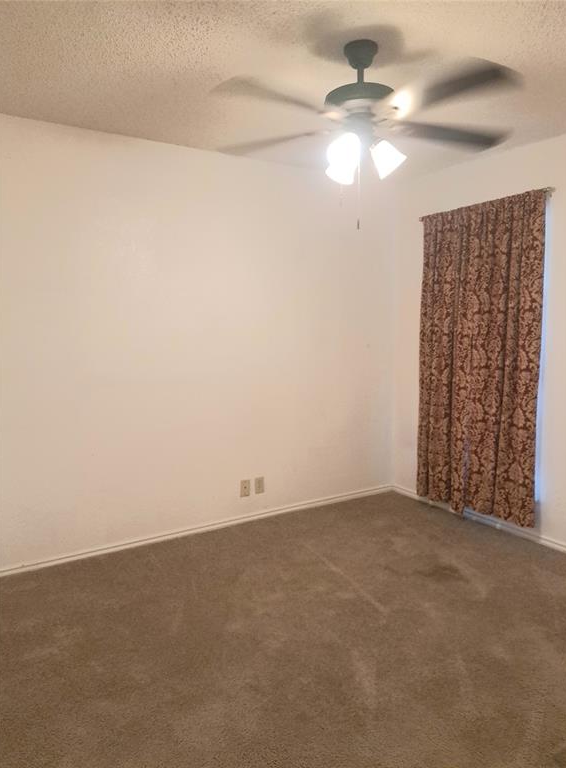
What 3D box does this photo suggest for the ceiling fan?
[{"bbox_3d":[0.308,-1.075,2.111,1.290,0.490,1.290,1,6,8],"label":"ceiling fan"}]

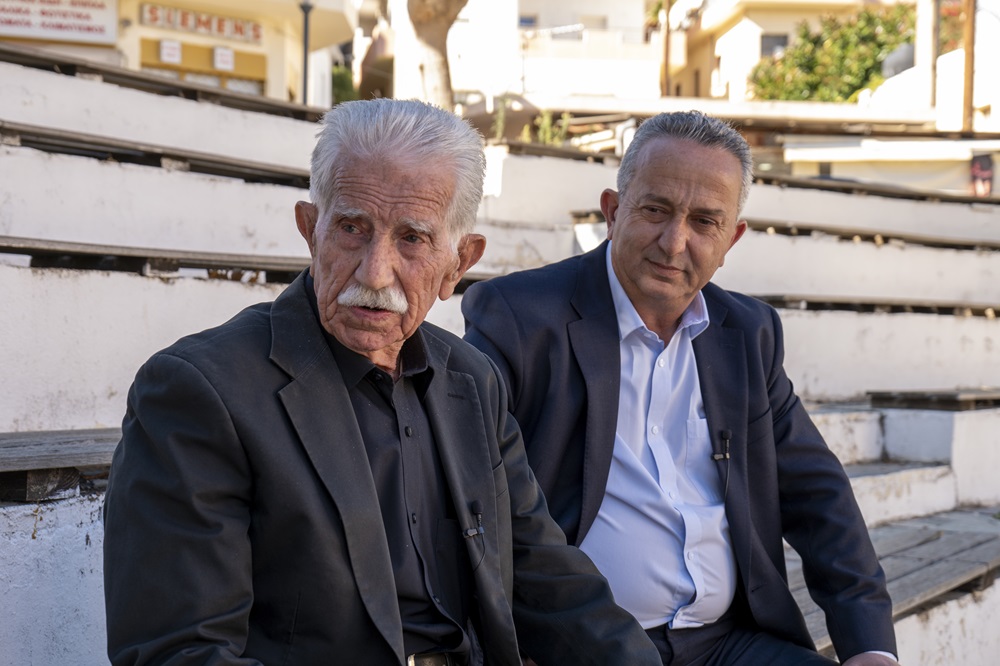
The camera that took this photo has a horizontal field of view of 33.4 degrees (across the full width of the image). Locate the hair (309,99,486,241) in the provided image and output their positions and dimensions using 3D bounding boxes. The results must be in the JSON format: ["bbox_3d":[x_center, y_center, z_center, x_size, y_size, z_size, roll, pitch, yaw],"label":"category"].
[{"bbox_3d":[-0.104,-0.154,1.680,0.172,0.168,0.195,8,6,12],"label":"hair"}]

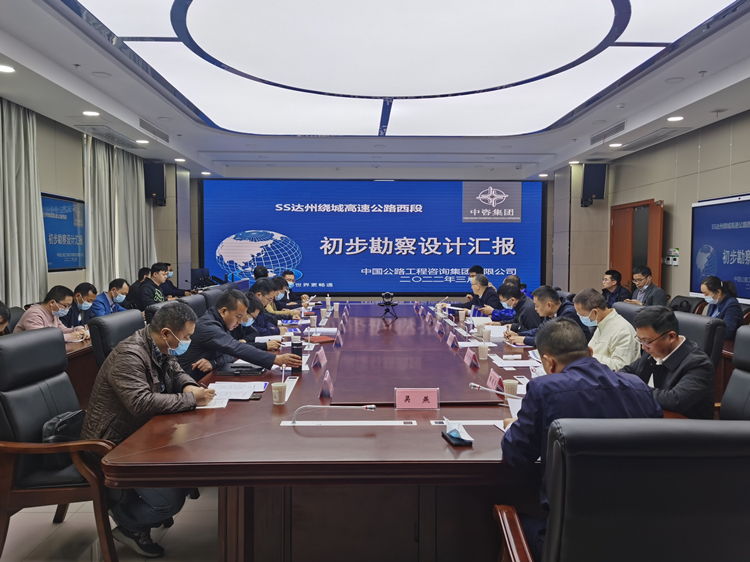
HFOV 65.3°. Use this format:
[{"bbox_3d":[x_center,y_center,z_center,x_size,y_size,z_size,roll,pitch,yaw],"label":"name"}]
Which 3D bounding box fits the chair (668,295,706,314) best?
[{"bbox_3d":[3.023,0.664,6.012,0.660,1.020,0.640,0,3,-4],"label":"chair"}]

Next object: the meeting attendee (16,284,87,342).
[{"bbox_3d":[-2.657,0.626,4.718,0.740,1.210,0.530,0,3,1],"label":"meeting attendee"}]

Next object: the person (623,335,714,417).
[{"bbox_3d":[1.392,0.559,2.896,0.460,0.600,0.540,-1,3,-26],"label":"person"}]

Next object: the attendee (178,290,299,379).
[{"bbox_3d":[-0.969,0.671,3.610,1.050,1.220,0.580,0,3,1],"label":"attendee"}]

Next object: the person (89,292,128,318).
[{"bbox_3d":[-2.603,0.580,5.769,0.760,1.210,0.520,0,3,3],"label":"person"}]

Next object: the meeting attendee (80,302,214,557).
[{"bbox_3d":[-1.087,0.725,2.808,0.660,1.250,0.540,0,3,5],"label":"meeting attendee"}]

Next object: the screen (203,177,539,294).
[{"bbox_3d":[-0.040,-0.790,10.578,6.200,2.060,0.100,0,3,-2],"label":"screen"}]

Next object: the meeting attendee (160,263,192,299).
[{"bbox_3d":[-2.765,0.437,7.861,0.760,1.310,0.520,0,3,3],"label":"meeting attendee"}]

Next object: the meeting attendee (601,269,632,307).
[{"bbox_3d":[2.871,0.492,7.302,0.750,1.250,0.520,-1,3,-13],"label":"meeting attendee"}]

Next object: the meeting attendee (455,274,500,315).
[{"bbox_3d":[1.233,0.543,6.997,0.660,1.240,0.550,0,3,-7],"label":"meeting attendee"}]

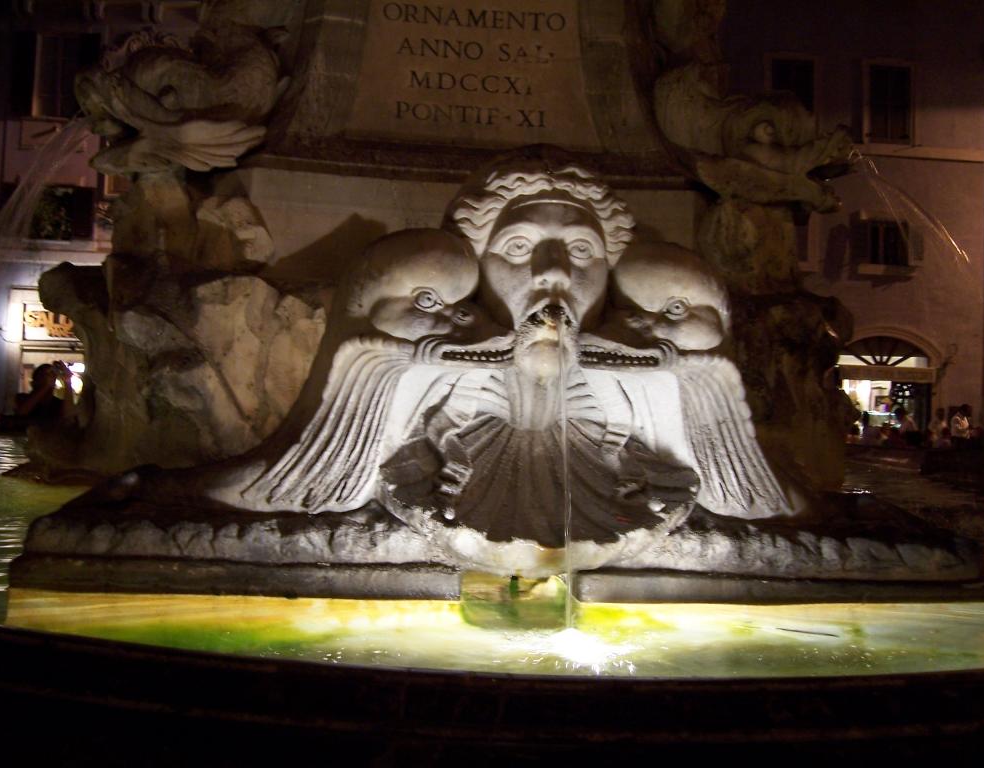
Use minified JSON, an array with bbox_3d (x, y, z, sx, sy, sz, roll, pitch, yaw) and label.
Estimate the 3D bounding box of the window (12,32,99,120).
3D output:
[{"bbox_3d":[-10.428,-7.387,25.500,2.000,2.050,0.250,2,0,-7],"label":"window"}]

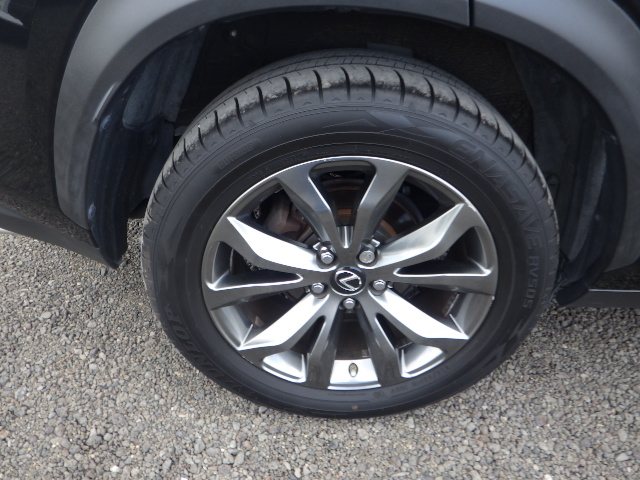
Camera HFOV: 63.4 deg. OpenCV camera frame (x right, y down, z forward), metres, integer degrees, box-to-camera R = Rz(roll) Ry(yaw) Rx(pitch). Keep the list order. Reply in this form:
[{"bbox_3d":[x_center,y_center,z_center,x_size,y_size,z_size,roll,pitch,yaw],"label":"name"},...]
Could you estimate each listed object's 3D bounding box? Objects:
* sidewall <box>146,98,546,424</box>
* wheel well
[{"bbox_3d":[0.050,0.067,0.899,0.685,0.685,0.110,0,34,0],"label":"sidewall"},{"bbox_3d":[0.060,-0.148,0.850,0.820,0.470,0.270,0,34,0],"label":"wheel well"}]

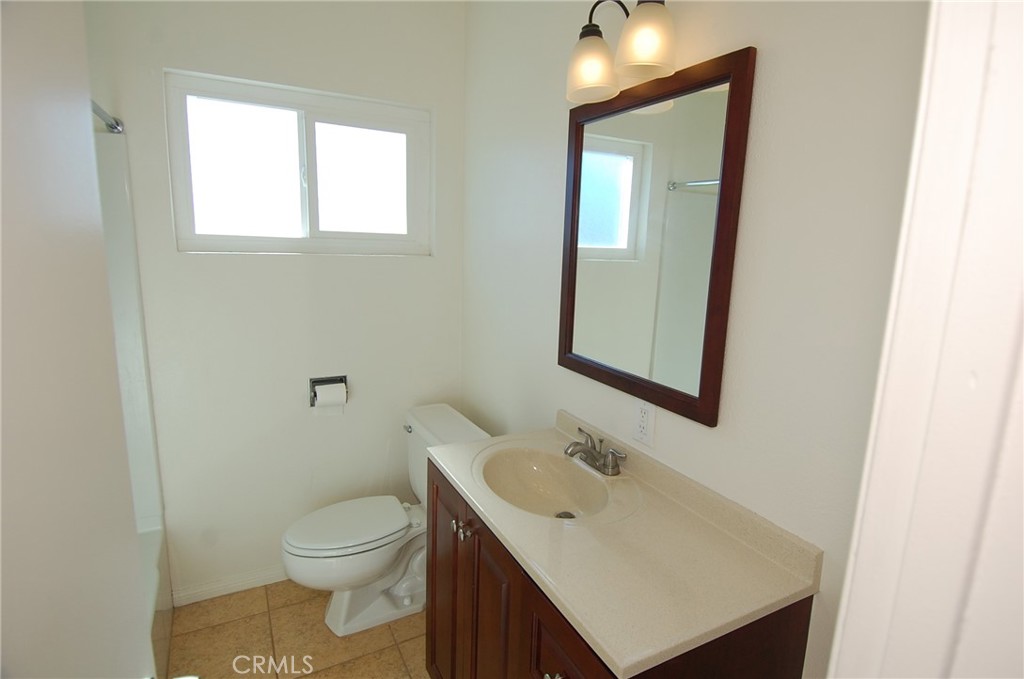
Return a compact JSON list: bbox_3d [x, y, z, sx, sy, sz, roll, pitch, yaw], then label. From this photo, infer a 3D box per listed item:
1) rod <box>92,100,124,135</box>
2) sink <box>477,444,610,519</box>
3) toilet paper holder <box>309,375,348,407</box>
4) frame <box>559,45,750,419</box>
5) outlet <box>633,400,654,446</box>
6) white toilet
[{"bbox_3d":[-0.980,-0.581,1.052,0.060,0.060,1.510,-3,11,-27],"label":"rod"},{"bbox_3d":[0.075,0.417,1.302,0.296,0.135,0.410,-3,11,-27],"label":"sink"},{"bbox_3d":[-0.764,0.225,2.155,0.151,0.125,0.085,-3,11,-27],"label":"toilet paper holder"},{"bbox_3d":[0.308,-0.245,1.300,0.025,0.763,0.608,-3,11,-27],"label":"frame"},{"bbox_3d":[0.339,0.211,1.312,0.007,0.114,0.074,-3,11,-27],"label":"outlet"},{"bbox_3d":[-0.514,0.723,2.014,0.717,0.752,0.480,-3,11,-27],"label":"white toilet"}]

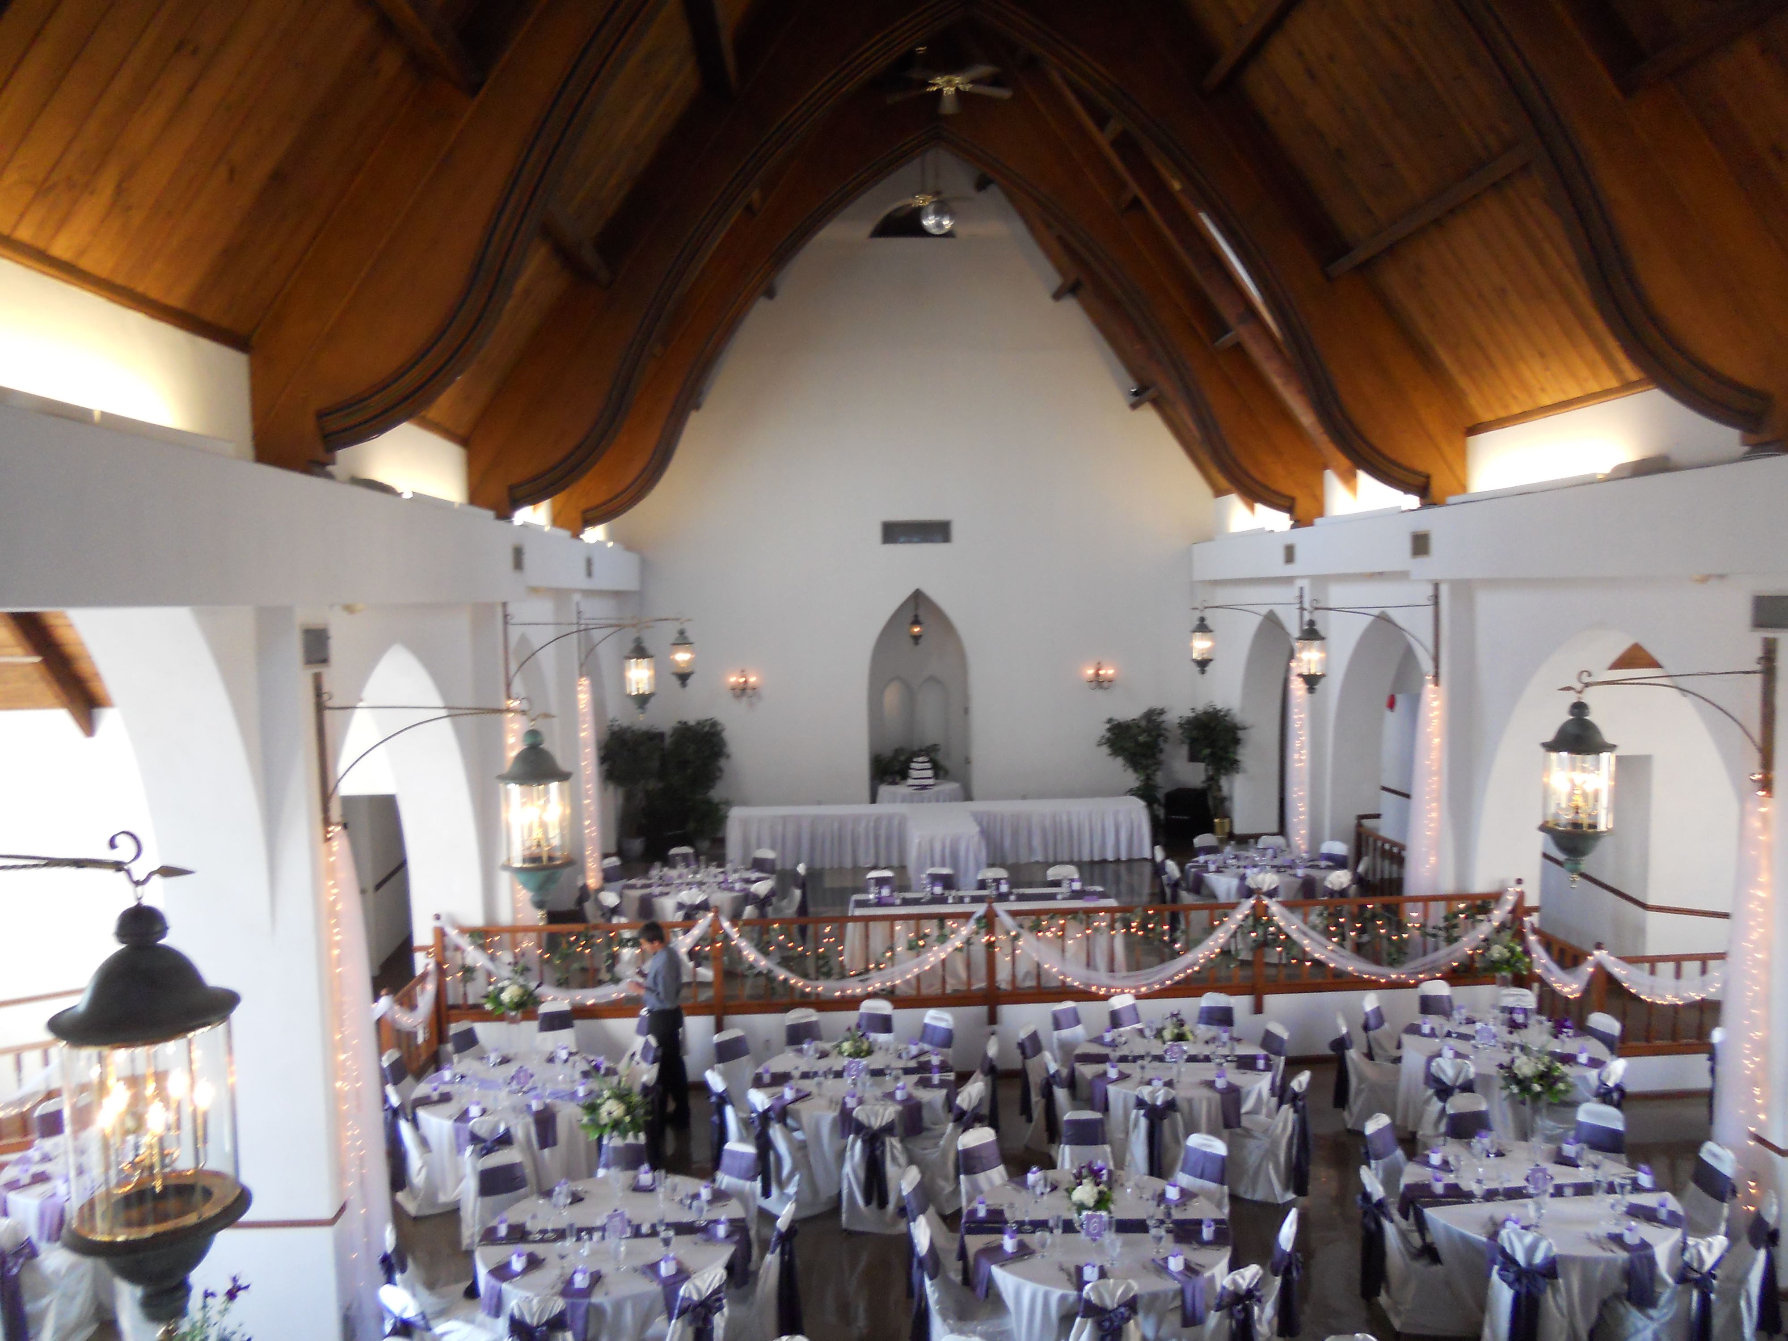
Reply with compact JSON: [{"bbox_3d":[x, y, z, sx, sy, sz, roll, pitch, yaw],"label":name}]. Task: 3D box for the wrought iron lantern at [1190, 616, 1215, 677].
[{"bbox_3d":[3.696,-0.298,16.734,0.290,0.700,0.290,-2,4,-3],"label":"wrought iron lantern"}]

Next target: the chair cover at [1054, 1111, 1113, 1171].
[{"bbox_3d":[1.338,3.584,9.650,0.460,0.930,0.540,-1,3,5],"label":"chair cover"}]

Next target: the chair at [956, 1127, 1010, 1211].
[{"bbox_3d":[0.667,3.467,8.875,0.440,0.930,0.540,-4,5,-32],"label":"chair"}]

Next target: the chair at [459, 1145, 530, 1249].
[{"bbox_3d":[-2.366,3.558,8.745,0.440,0.930,0.540,-4,5,-32],"label":"chair"}]

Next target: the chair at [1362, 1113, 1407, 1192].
[{"bbox_3d":[3.274,3.303,8.777,0.460,0.910,0.560,-4,4,-38],"label":"chair"}]

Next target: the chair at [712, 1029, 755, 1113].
[{"bbox_3d":[-1.118,3.308,10.930,0.460,0.910,0.560,-4,4,-44],"label":"chair"}]

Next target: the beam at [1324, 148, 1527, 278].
[{"bbox_3d":[4.065,-3.507,10.729,0.160,0.170,4.000,-2,3,-3],"label":"beam"}]

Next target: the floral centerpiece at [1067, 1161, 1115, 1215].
[{"bbox_3d":[1.125,3.053,8.040,0.270,0.340,0.270,-2,4,0],"label":"floral centerpiece"}]

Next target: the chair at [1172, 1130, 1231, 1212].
[{"bbox_3d":[1.805,3.357,8.495,0.460,0.910,0.560,1,4,38],"label":"chair"}]

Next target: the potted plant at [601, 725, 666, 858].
[{"bbox_3d":[-3.722,1.706,19.966,0.880,1.999,0.860,-2,3,-3],"label":"potted plant"}]

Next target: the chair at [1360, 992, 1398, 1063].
[{"bbox_3d":[4.432,3.354,12.318,0.540,0.930,0.460,2,5,42],"label":"chair"}]

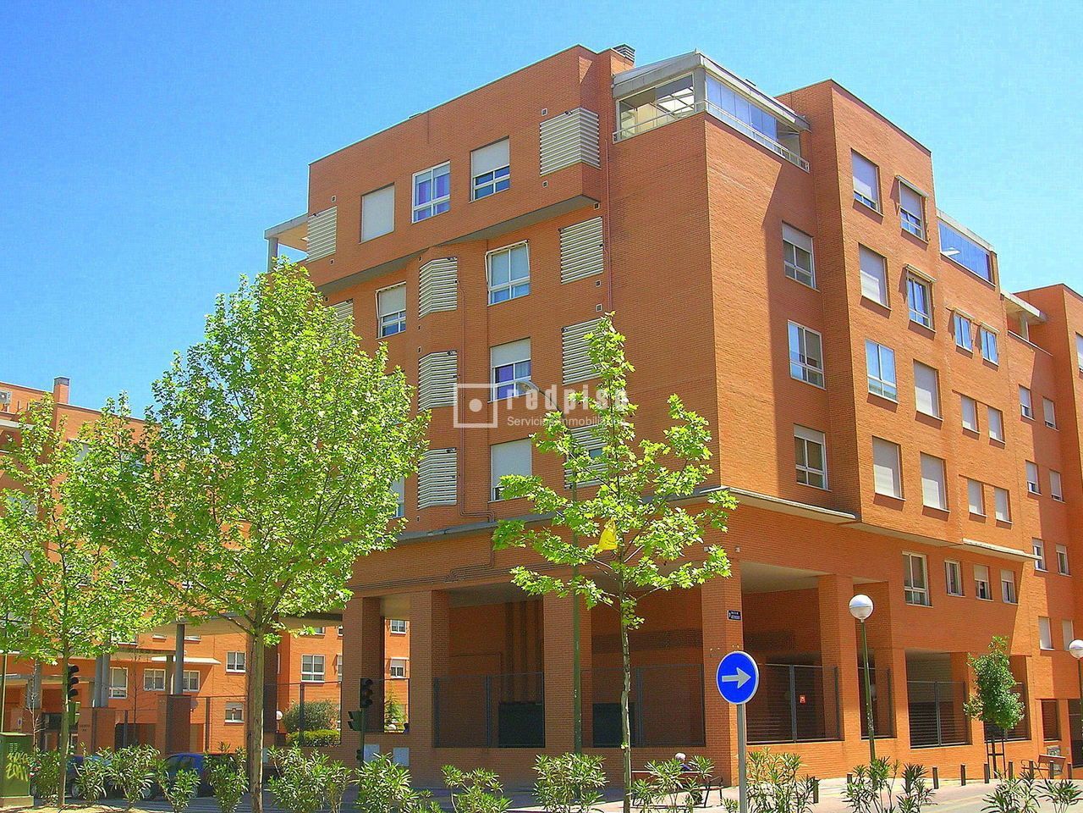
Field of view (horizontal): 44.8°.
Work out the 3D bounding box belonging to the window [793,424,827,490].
[{"bbox_3d":[7.564,1.467,37.201,0.180,1.666,1.747,-12,-18,40],"label":"window"}]

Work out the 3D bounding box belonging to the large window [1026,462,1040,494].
[{"bbox_3d":[18.749,2.756,50.251,0.160,1.150,1.200,-12,-17,40],"label":"large window"}]

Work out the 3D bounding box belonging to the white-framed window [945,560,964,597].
[{"bbox_3d":[13.462,5.640,43.102,0.180,1.137,1.182,-12,-18,40],"label":"white-framed window"}]

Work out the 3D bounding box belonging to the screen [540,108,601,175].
[{"bbox_3d":[0.827,-7.568,38.336,1.601,1.667,0.860,-12,-18,40],"label":"screen"}]

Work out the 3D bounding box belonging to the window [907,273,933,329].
[{"bbox_3d":[12.520,-3.437,43.484,0.158,1.636,1.792,-12,-18,40],"label":"window"}]

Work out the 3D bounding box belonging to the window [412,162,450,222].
[{"bbox_3d":[-3.533,-6.938,42.703,1.783,1.743,0.158,-12,-18,40],"label":"window"}]

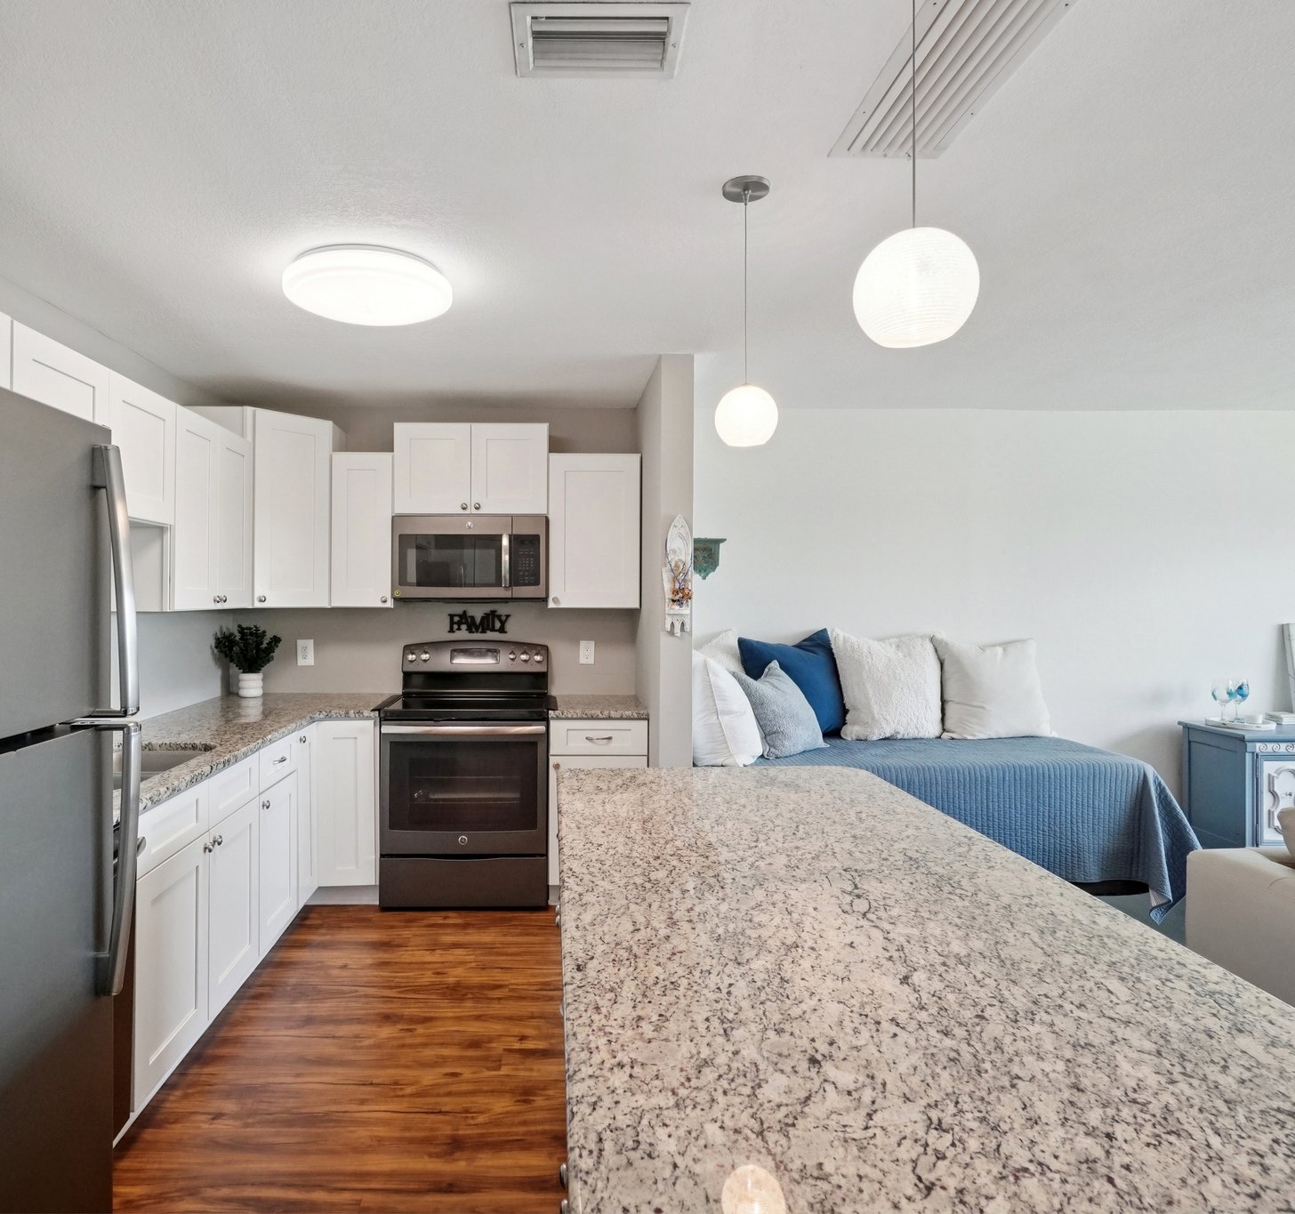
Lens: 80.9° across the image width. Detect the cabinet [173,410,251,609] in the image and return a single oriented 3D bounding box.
[{"bbox_3d":[-1.944,-0.370,3.122,0.325,0.762,0.710,0,1,-6],"label":"cabinet"}]

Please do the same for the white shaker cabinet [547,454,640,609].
[{"bbox_3d":[-0.268,-0.374,3.910,0.453,0.762,0.325,0,0,-2],"label":"white shaker cabinet"}]

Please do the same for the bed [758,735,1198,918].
[{"bbox_3d":[1.240,0.970,3.570,2.100,0.610,0.980,0,1,-2],"label":"bed"}]

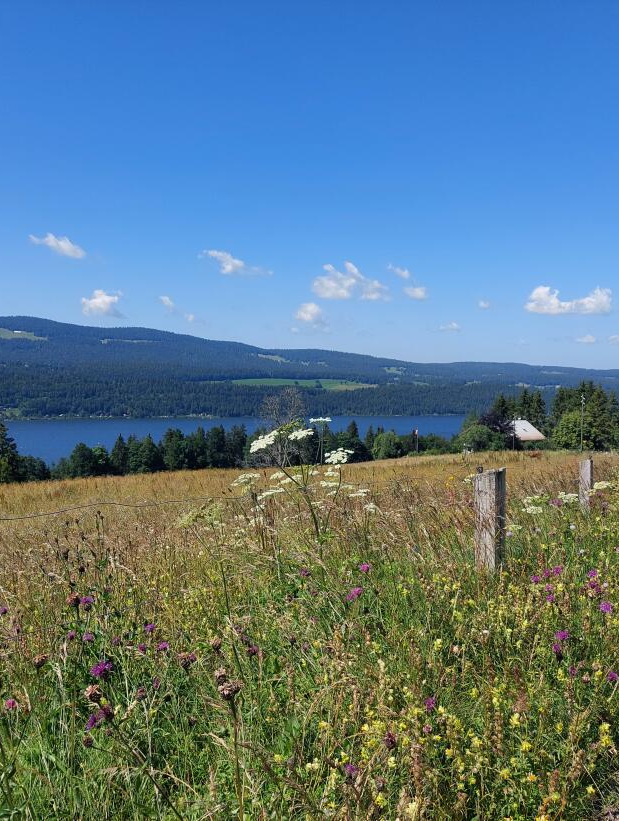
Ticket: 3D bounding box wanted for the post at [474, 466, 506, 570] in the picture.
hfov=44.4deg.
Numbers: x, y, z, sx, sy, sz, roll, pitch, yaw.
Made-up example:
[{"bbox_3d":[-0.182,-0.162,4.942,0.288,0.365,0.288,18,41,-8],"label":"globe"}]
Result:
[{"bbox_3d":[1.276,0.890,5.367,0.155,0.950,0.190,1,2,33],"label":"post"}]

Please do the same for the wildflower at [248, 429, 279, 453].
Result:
[{"bbox_3d":[-0.139,0.094,2.300,0.100,0.034,0.095,-31,16,0],"label":"wildflower"}]

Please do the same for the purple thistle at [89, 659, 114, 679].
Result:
[{"bbox_3d":[-0.409,0.510,1.500,0.043,0.038,0.043,-18,18,0],"label":"purple thistle"}]

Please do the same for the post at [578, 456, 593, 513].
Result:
[{"bbox_3d":[3.854,1.152,10.617,0.155,0.950,0.190,1,2,30],"label":"post"}]

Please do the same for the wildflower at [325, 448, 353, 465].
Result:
[{"bbox_3d":[0.088,0.139,2.300,0.085,0.028,0.085,-6,19,0],"label":"wildflower"}]

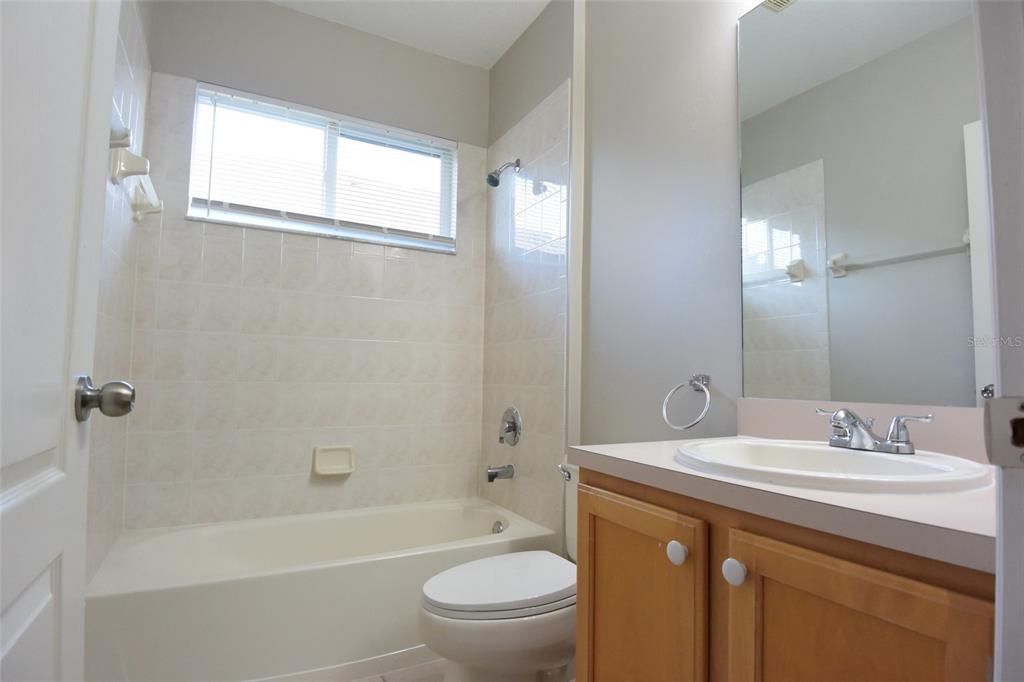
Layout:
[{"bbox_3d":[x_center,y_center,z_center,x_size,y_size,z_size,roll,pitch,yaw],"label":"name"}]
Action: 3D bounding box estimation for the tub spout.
[{"bbox_3d":[-0.048,0.608,2.351,0.135,0.073,0.062,3,-5,-28],"label":"tub spout"}]

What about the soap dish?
[{"bbox_3d":[-0.806,0.536,2.312,0.160,0.118,0.085,3,-5,-28],"label":"soap dish"}]

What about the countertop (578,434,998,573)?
[{"bbox_3d":[0.548,0.243,0.914,0.560,0.042,0.750,3,-5,-28],"label":"countertop"}]

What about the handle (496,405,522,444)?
[{"bbox_3d":[-0.029,0.402,2.397,0.077,0.182,0.180,3,-5,-28],"label":"handle"}]

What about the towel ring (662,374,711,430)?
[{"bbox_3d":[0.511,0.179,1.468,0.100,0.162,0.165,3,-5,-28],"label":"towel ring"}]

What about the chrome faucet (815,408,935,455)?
[{"bbox_3d":[0.658,0.168,0.982,0.160,0.086,0.210,3,-5,-28],"label":"chrome faucet"}]

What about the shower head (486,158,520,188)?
[{"bbox_3d":[-0.043,-0.807,2.456,0.165,0.167,0.075,3,-5,-28],"label":"shower head"}]

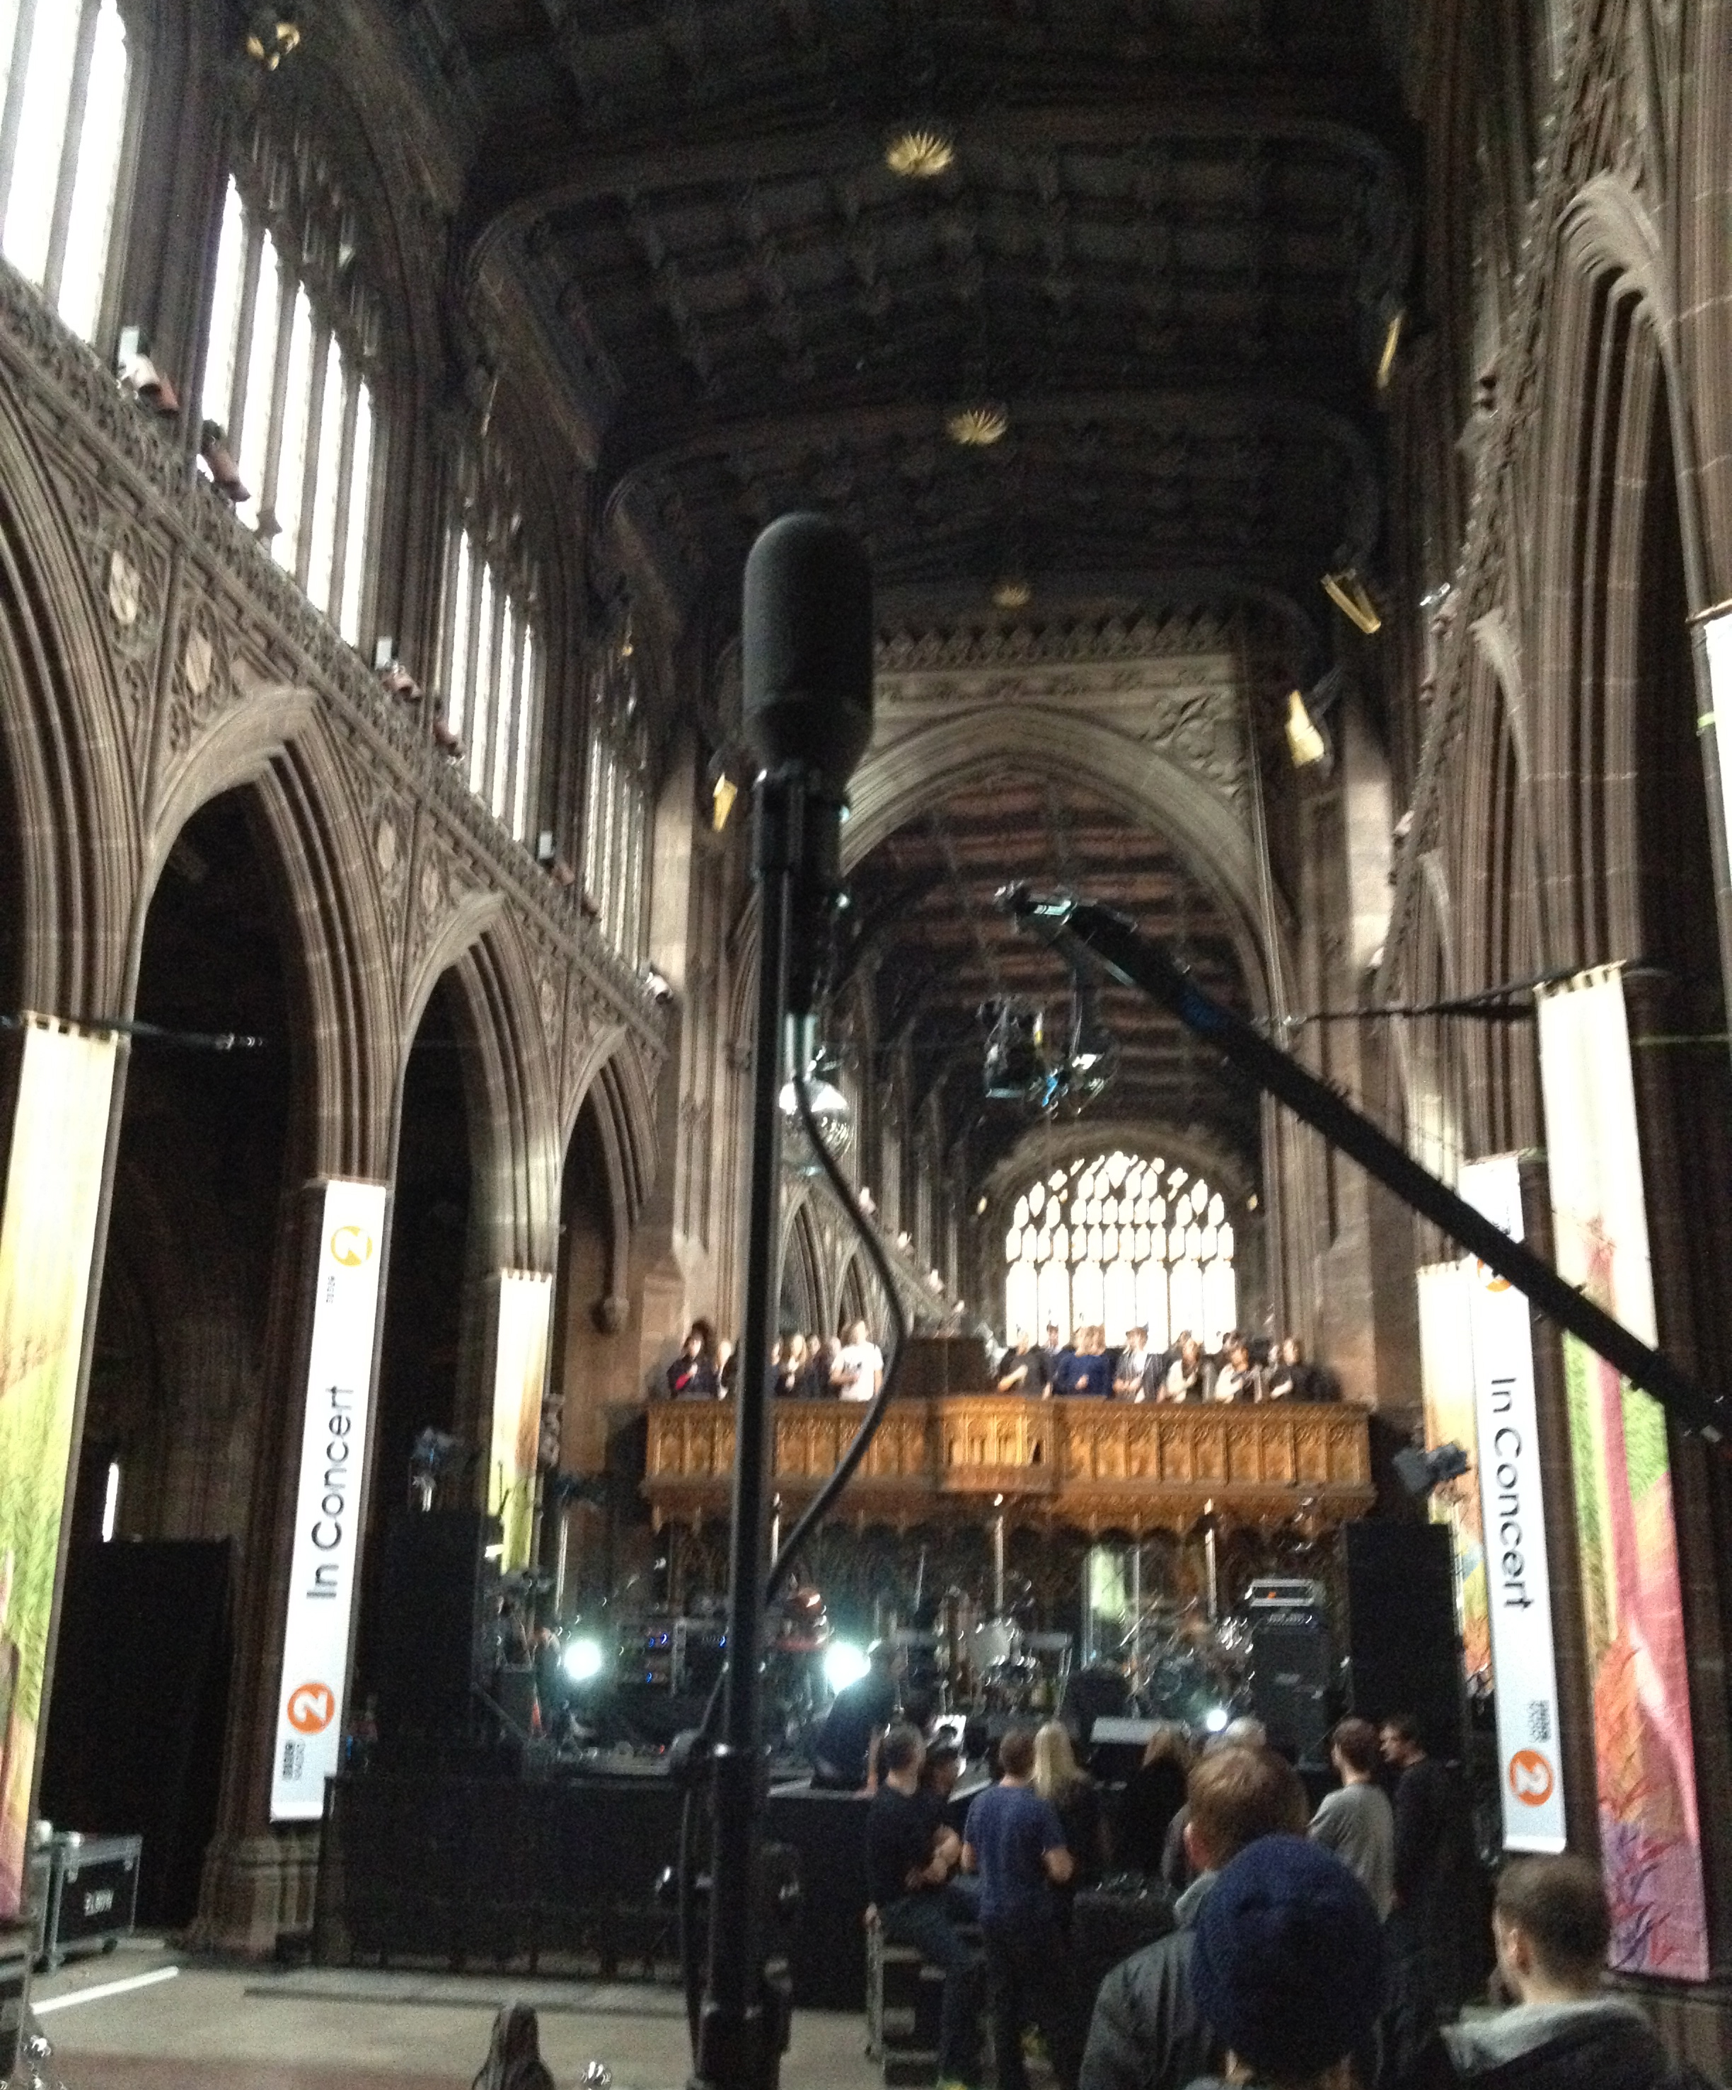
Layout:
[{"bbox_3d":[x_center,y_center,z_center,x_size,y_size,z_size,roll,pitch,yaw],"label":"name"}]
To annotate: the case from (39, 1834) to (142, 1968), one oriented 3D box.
[{"bbox_3d":[-5.622,5.921,16.229,0.600,0.780,1.200,-1,-15,9],"label":"case"}]

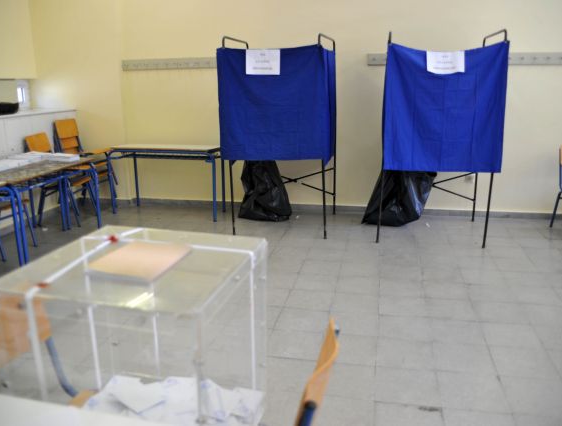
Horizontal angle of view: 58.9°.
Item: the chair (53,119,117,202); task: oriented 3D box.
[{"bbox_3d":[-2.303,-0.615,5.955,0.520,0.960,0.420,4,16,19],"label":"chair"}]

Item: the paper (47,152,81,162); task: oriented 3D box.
[{"bbox_3d":[-2.197,-0.560,5.059,0.300,0.045,0.210,6,17,25],"label":"paper"}]

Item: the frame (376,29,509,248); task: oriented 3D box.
[{"bbox_3d":[1.403,-0.691,4.623,0.950,1.810,0.890,1,15,10],"label":"frame"}]

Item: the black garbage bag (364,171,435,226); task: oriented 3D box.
[{"bbox_3d":[1.194,-0.251,5.088,0.670,0.720,0.420,2,15,12],"label":"black garbage bag"}]

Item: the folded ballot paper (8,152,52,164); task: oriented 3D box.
[{"bbox_3d":[-2.544,-0.558,5.085,0.360,0.050,0.230,6,17,25],"label":"folded ballot paper"}]

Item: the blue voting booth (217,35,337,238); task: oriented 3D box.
[{"bbox_3d":[0.040,-0.771,4.986,0.925,1.830,0.890,2,15,12],"label":"blue voting booth"}]

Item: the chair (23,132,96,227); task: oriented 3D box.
[{"bbox_3d":[-2.363,-0.364,5.401,0.530,0.930,0.420,0,15,4],"label":"chair"}]

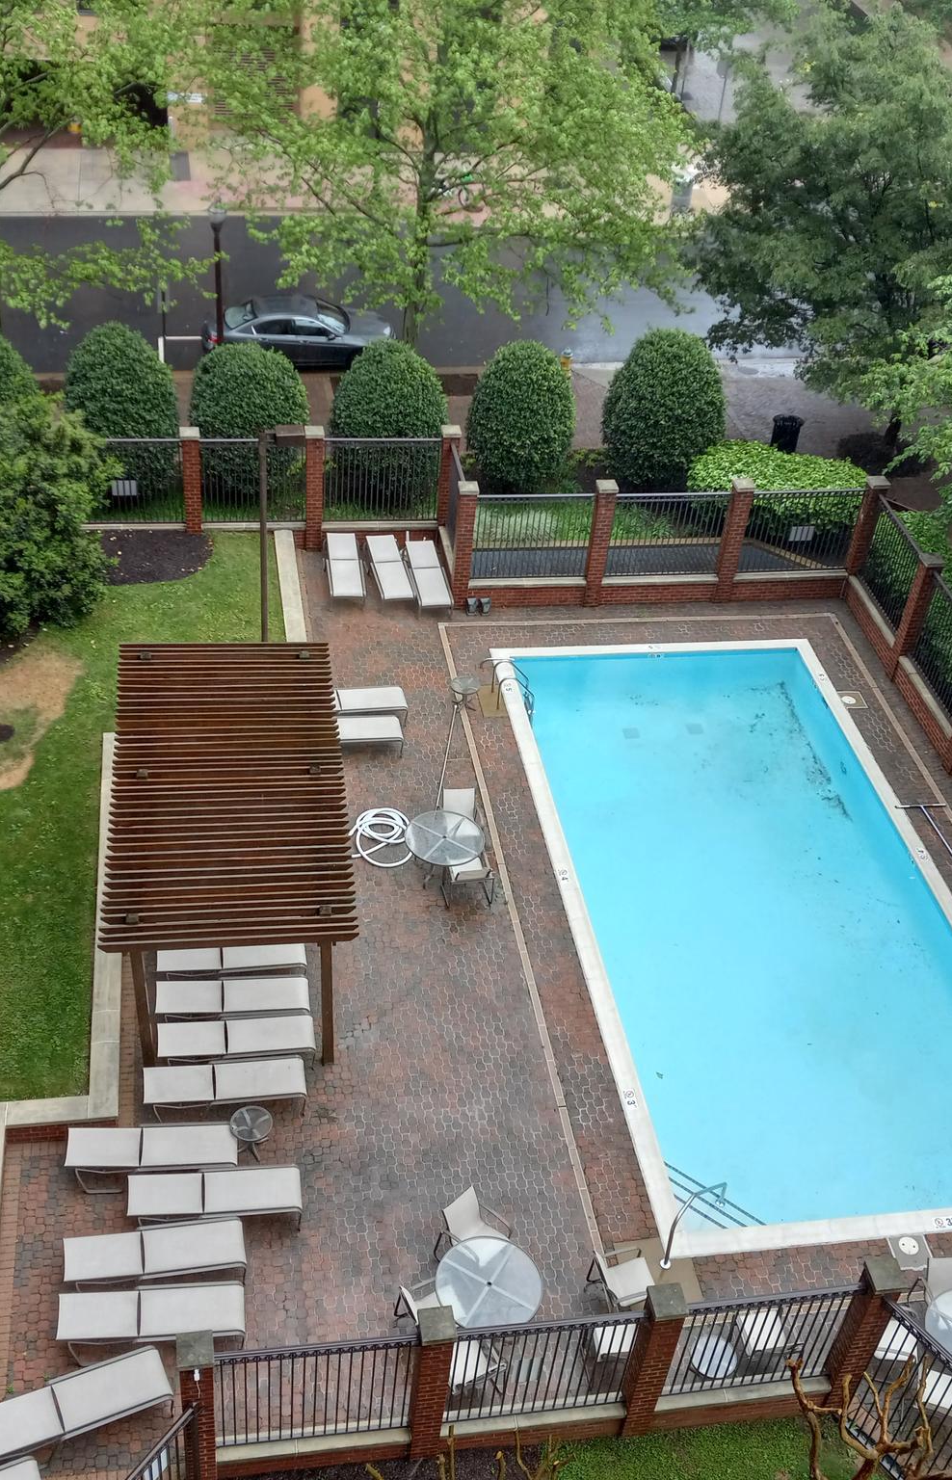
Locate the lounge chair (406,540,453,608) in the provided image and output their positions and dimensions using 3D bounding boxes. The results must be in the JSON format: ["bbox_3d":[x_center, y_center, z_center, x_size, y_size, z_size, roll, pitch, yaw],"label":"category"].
[{"bbox_3d":[-0.913,-2.971,29.020,0.644,0.476,2.031,-3,40,-11],"label":"lounge chair"}]

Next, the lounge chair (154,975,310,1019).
[{"bbox_3d":[-3.273,3.588,20.820,2.030,0.400,0.640,0,38,-8],"label":"lounge chair"}]

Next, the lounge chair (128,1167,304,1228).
[{"bbox_3d":[-3.141,5.525,18.531,2.040,0.420,0.650,-1,39,-8],"label":"lounge chair"}]

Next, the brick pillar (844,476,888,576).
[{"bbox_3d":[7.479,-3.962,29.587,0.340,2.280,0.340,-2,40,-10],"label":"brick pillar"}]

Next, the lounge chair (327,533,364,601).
[{"bbox_3d":[-2.475,-3.140,29.042,0.644,0.476,2.031,-2,39,-9],"label":"lounge chair"}]

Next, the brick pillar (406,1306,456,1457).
[{"bbox_3d":[-0.469,6.560,15.569,0.360,2.360,0.360,-2,39,-10],"label":"brick pillar"}]

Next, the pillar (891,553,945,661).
[{"bbox_3d":[7.823,-2.144,27.408,0.349,2.525,0.349,-2,40,-10],"label":"pillar"}]

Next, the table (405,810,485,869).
[{"bbox_3d":[-0.477,1.754,23.356,1.210,0.720,1.210,-2,39,-10],"label":"table"}]

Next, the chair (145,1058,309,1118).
[{"bbox_3d":[-3.209,4.528,19.776,2.050,0.400,0.630,-2,39,-9],"label":"chair"}]

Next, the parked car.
[{"bbox_3d":[-4.417,-10.298,38.691,4.840,1.460,1.840,-2,39,-10],"label":"parked car"}]

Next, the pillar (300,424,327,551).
[{"bbox_3d":[-3.134,-4.851,29.945,0.380,2.530,0.380,-2,39,-10],"label":"pillar"}]

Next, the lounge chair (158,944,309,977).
[{"bbox_3d":[-3.407,3.125,21.531,2.050,0.400,0.630,-1,39,-8],"label":"lounge chair"}]

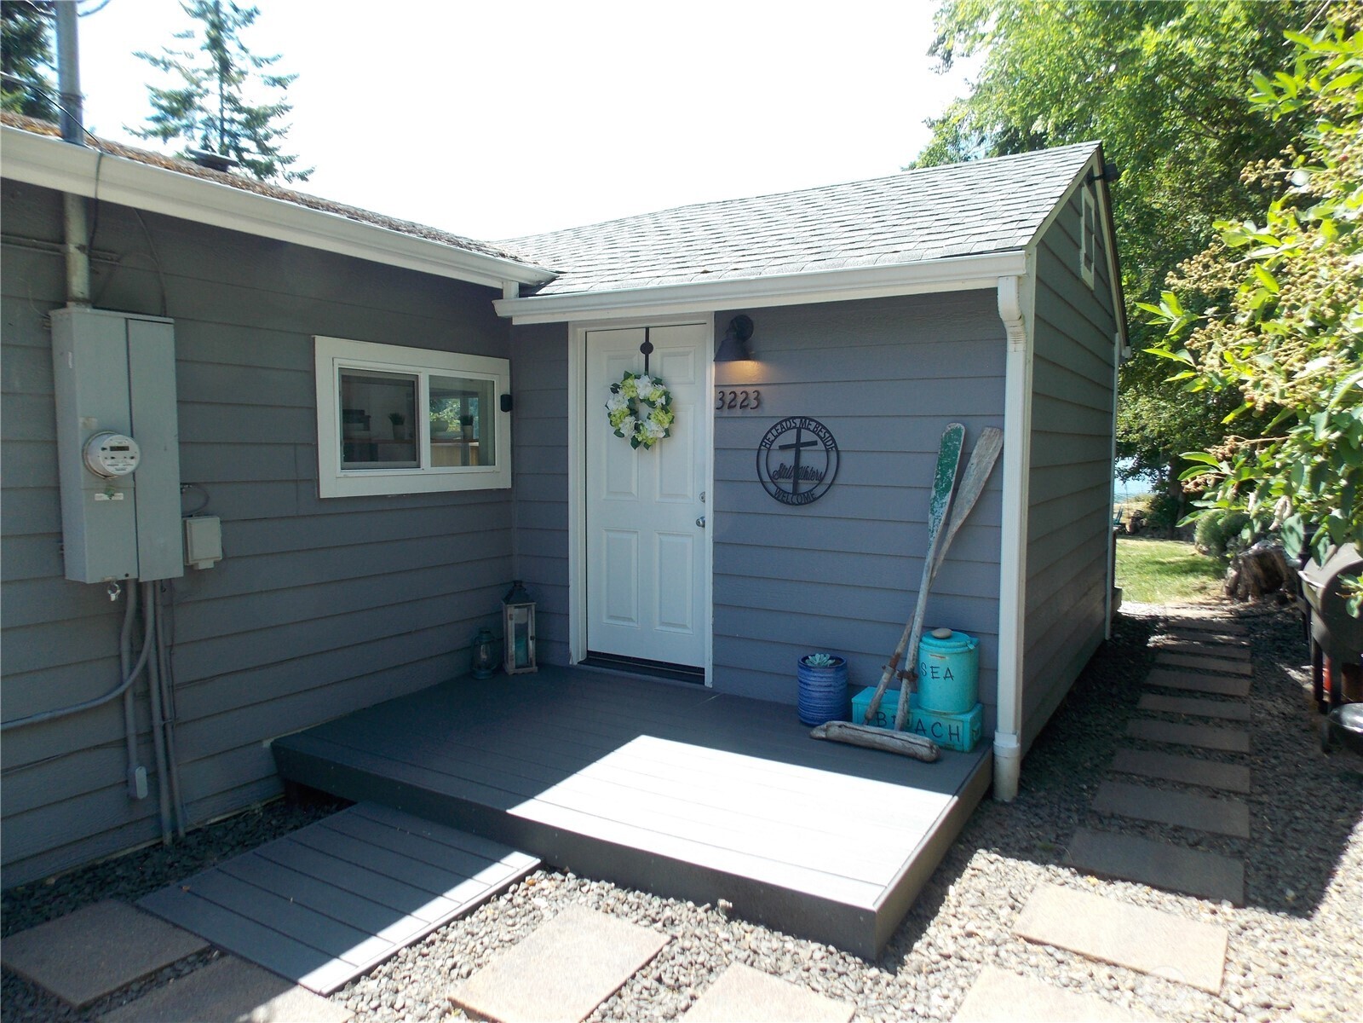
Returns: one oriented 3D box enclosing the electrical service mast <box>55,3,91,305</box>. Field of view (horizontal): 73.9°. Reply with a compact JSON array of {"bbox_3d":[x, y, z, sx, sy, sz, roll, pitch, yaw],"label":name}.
[{"bbox_3d":[-2.334,-1.486,3.460,0.070,1.420,0.070,3,5,31],"label":"electrical service mast"}]

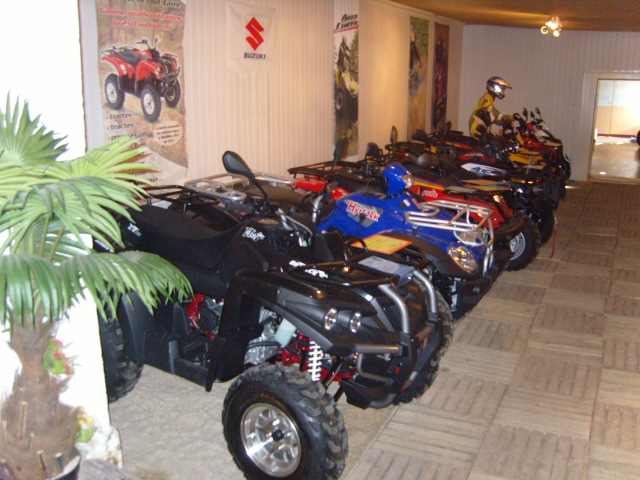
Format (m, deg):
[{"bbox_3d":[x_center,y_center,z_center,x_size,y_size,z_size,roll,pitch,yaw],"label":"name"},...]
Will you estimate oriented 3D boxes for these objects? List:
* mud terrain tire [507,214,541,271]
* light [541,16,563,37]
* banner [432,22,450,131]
[{"bbox_3d":[1.792,-0.001,5.881,0.540,0.540,0.210,9,17,34],"label":"mud terrain tire"},{"bbox_3d":[3.112,-2.870,8.700,0.300,0.250,0.300,6,15,25],"label":"light"},{"bbox_3d":[1.906,-2.538,10.183,0.020,1.629,0.847,6,15,25],"label":"banner"}]

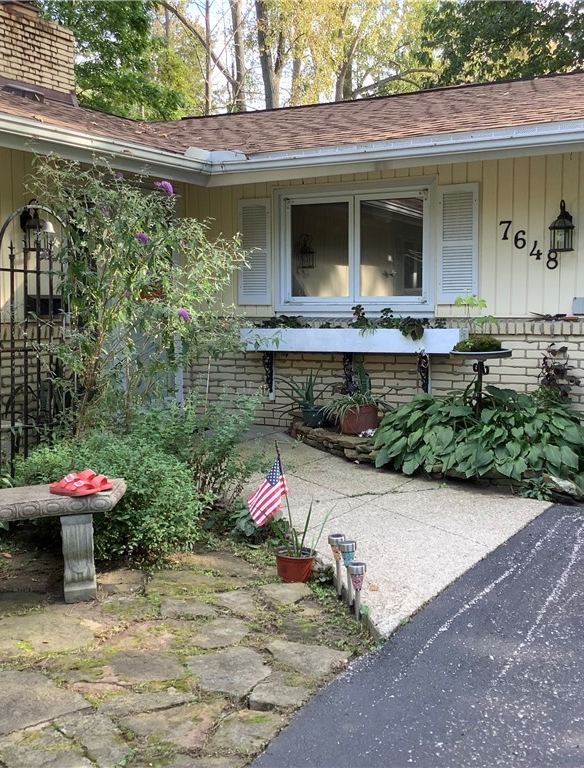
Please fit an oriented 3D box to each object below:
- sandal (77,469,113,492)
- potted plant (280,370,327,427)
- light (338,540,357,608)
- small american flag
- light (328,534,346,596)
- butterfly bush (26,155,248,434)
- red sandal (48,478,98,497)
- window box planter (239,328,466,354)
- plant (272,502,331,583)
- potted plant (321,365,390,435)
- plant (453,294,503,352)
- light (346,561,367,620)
[{"bbox_3d":[-0.893,0.424,4.046,0.243,0.077,0.095,0,5,8],"label":"sandal"},{"bbox_3d":[0.136,0.132,8.061,0.460,0.500,0.440,-1,5,0],"label":"potted plant"},{"bbox_3d":[0.239,0.791,3.771,0.070,0.285,0.070,-1,6,29],"label":"light"},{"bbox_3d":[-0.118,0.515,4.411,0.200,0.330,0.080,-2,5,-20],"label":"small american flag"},{"bbox_3d":[0.203,0.812,4.092,0.073,0.272,0.073,0,4,0],"label":"light"},{"bbox_3d":[-1.030,-0.418,6.036,1.400,2.080,1.250,0,4,0],"label":"butterfly bush"},{"bbox_3d":[-1.022,0.476,4.298,0.250,0.082,0.098,4,6,45],"label":"red sandal"},{"bbox_3d":[0.484,-0.379,7.965,2.080,0.200,0.235,2,6,29],"label":"window box planter"},{"bbox_3d":[0.050,0.753,4.399,0.280,0.365,0.250,0,4,0],"label":"plant"},{"bbox_3d":[0.516,0.132,7.331,0.530,0.570,0.460,0,4,0],"label":"potted plant"},{"bbox_3d":[1.335,-0.435,6.600,0.360,0.410,0.340,2,6,29],"label":"plant"},{"bbox_3d":[0.270,0.859,3.805,0.073,0.240,0.073,0,4,0],"label":"light"}]

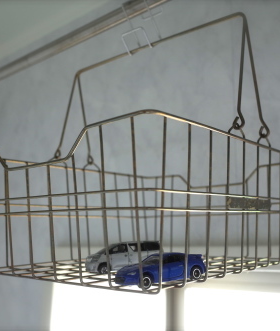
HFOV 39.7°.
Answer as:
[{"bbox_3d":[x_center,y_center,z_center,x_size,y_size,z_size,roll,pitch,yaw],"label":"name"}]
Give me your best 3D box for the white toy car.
[{"bbox_3d":[-0.014,0.085,0.362,0.073,0.028,0.029,1,-9,-19],"label":"white toy car"}]

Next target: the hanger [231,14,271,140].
[{"bbox_3d":[0.110,-0.092,0.391,0.015,0.127,0.067,-8,-11,40],"label":"hanger"}]

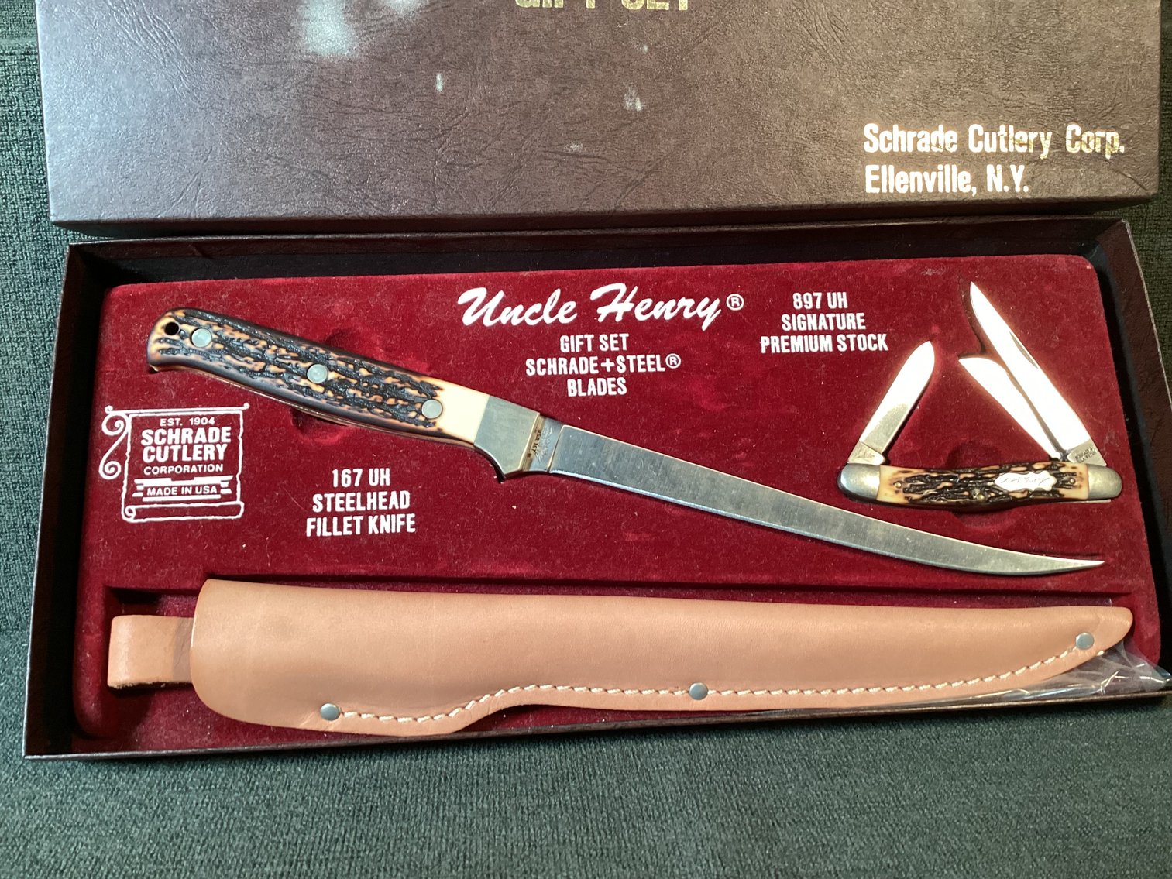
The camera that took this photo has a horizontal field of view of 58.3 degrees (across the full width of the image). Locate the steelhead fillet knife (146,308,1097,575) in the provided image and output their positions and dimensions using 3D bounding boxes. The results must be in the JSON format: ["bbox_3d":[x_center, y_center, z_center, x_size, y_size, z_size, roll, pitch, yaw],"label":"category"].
[{"bbox_3d":[0.011,0.010,0.326,0.305,0.018,0.026,15,74,1],"label":"steelhead fillet knife"}]

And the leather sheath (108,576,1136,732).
[{"bbox_3d":[0.015,0.066,0.307,0.304,0.022,0.043,2,73,-3],"label":"leather sheath"}]

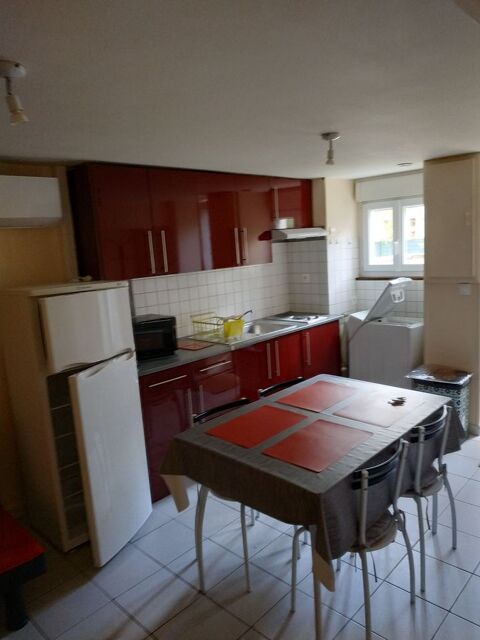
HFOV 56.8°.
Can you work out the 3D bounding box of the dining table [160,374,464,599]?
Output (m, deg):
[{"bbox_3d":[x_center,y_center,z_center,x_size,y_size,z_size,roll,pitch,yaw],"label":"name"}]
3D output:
[{"bbox_3d":[0.409,0.844,2.223,0.858,0.766,1.238,5,13,45],"label":"dining table"}]

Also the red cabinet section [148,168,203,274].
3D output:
[{"bbox_3d":[-0.555,-0.709,3.271,0.417,0.716,0.310,-13,13,-43],"label":"red cabinet section"}]

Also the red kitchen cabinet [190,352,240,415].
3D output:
[{"bbox_3d":[-0.379,0.654,3.444,0.619,0.853,0.401,5,13,45],"label":"red kitchen cabinet"}]

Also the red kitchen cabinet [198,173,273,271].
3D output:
[{"bbox_3d":[-0.147,-0.813,3.754,0.355,0.736,0.812,5,13,45],"label":"red kitchen cabinet"}]

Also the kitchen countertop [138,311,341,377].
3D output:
[{"bbox_3d":[-0.035,0.137,3.741,0.660,0.041,2.274,5,13,45],"label":"kitchen countertop"}]

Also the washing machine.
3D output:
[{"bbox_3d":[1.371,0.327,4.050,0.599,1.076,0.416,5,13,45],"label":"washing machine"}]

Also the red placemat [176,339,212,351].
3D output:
[{"bbox_3d":[-0.382,0.198,3.353,0.310,0.012,0.215,4,12,39],"label":"red placemat"}]

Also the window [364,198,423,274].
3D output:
[{"bbox_3d":[1.543,-0.817,4.353,0.771,0.718,0.081,5,13,45],"label":"window"}]

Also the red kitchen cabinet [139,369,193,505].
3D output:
[{"bbox_3d":[-0.663,0.718,3.164,0.619,0.853,0.406,5,13,45],"label":"red kitchen cabinet"}]

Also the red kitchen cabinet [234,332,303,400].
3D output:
[{"bbox_3d":[0.054,0.556,3.871,0.619,0.853,0.832,5,13,45],"label":"red kitchen cabinet"}]

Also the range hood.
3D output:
[{"bbox_3d":[0.439,-0.807,4.208,0.528,0.107,0.619,5,13,45],"label":"range hood"}]

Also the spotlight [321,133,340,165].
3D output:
[{"bbox_3d":[0.519,-0.965,2.532,0.110,0.160,0.110,-4,9,0],"label":"spotlight"}]

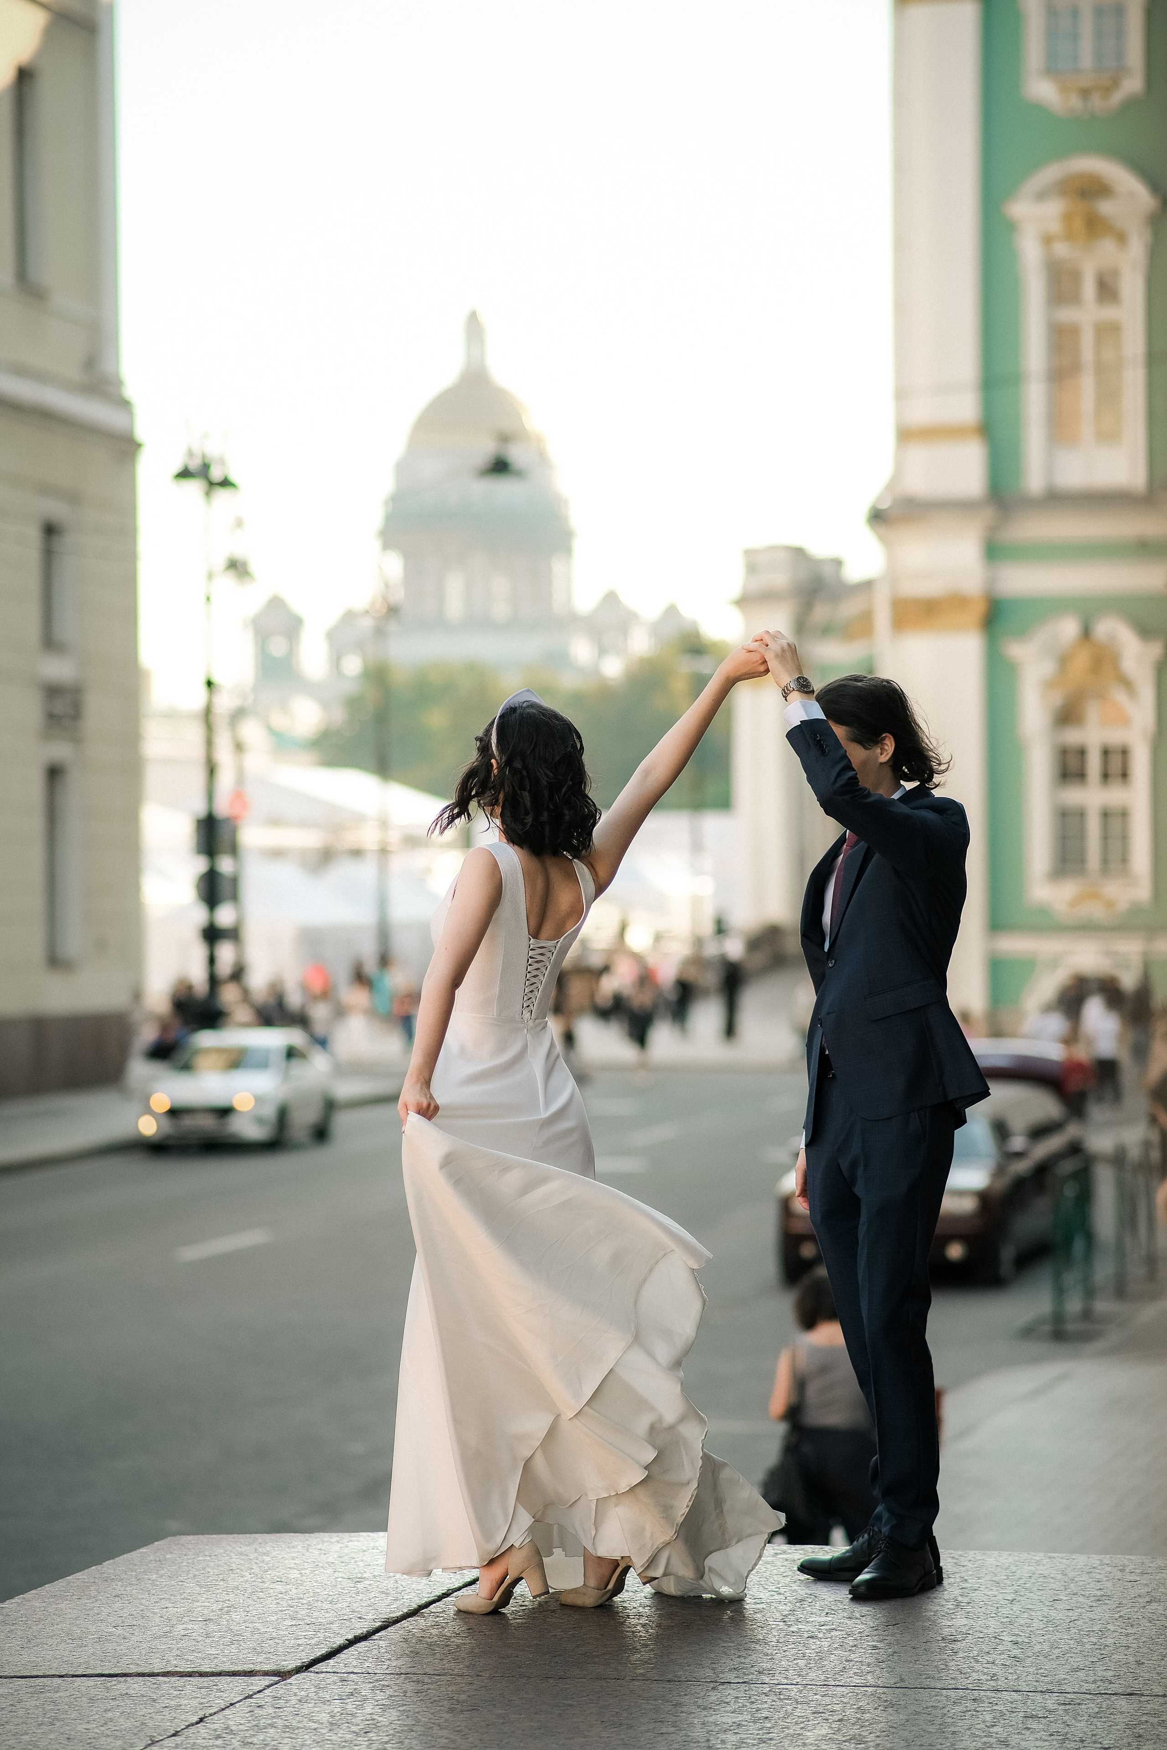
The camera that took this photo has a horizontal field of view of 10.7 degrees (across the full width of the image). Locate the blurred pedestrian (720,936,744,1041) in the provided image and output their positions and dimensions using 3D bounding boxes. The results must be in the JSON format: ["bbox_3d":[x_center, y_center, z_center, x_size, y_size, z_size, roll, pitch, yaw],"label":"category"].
[{"bbox_3d":[2.684,2.117,112.000,0.500,1.750,0.360,0,-1,0],"label":"blurred pedestrian"}]

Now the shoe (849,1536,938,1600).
[{"bbox_3d":[0.609,1.356,12.210,0.105,0.110,0.295,-1,0,34],"label":"shoe"}]

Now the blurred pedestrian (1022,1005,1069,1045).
[{"bbox_3d":[5.734,2.285,76.984,0.500,1.700,0.360,0,-1,0],"label":"blurred pedestrian"}]

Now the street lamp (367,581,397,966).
[{"bbox_3d":[-4.399,-1.211,135.028,0.750,10.100,0.750,0,-1,0],"label":"street lamp"}]

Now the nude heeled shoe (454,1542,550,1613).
[{"bbox_3d":[-0.155,1.353,11.970,0.195,0.135,0.077,-1,-1,18],"label":"nude heeled shoe"}]

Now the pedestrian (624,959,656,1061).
[{"bbox_3d":[0.951,2.297,103.000,0.500,1.700,0.360,0,-1,0],"label":"pedestrian"}]

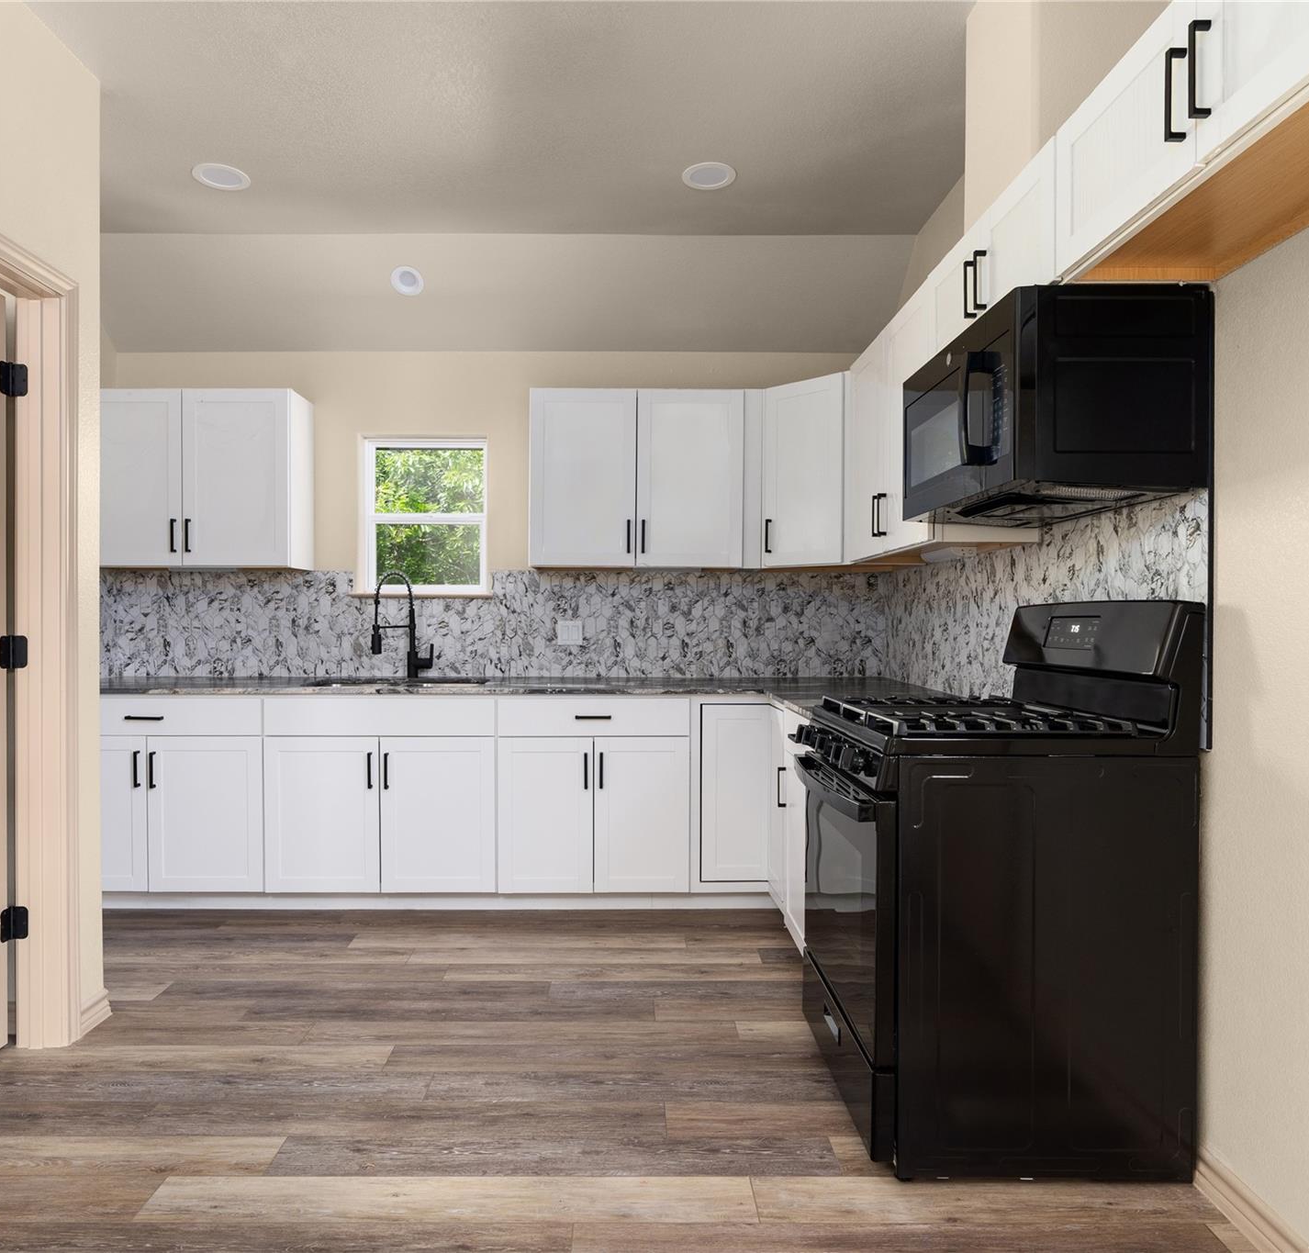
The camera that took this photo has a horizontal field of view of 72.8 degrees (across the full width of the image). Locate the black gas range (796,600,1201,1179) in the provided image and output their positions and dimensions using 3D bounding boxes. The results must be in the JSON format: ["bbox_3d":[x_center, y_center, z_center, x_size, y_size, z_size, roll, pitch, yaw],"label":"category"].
[{"bbox_3d":[0.765,0.547,2.225,0.730,1.210,0.755,0,0,-1],"label":"black gas range"}]

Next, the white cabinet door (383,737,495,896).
[{"bbox_3d":[-0.847,0.737,3.493,0.451,0.612,0.025,0,0,0],"label":"white cabinet door"}]

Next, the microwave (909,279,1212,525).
[{"bbox_3d":[0.921,-0.494,2.197,0.415,0.415,0.755,0,0,-1],"label":"microwave"}]

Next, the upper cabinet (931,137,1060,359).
[{"bbox_3d":[0.965,-0.854,2.186,0.330,0.305,0.755,0,0,-1],"label":"upper cabinet"}]

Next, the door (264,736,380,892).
[{"bbox_3d":[-1.303,0.737,3.493,0.449,0.612,0.025,0,0,0],"label":"door"}]

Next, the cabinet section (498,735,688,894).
[{"bbox_3d":[-0.237,0.735,3.740,0.755,0.615,0.520,0,0,0],"label":"cabinet section"}]

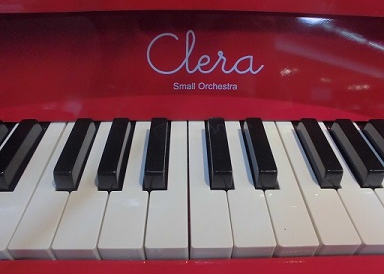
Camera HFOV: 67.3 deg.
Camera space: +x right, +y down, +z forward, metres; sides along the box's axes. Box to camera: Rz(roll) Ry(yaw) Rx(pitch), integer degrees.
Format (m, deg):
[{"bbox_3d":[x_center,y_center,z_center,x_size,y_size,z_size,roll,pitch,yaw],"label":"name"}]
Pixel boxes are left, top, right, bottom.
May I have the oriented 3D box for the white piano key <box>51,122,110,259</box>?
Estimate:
[{"bbox_3d":[-0.064,0.029,0.196,0.023,0.014,0.106,0,42,-2],"label":"white piano key"}]

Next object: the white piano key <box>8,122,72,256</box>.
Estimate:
[{"bbox_3d":[-0.087,0.029,0.196,0.022,0.014,0.106,0,42,-2],"label":"white piano key"}]

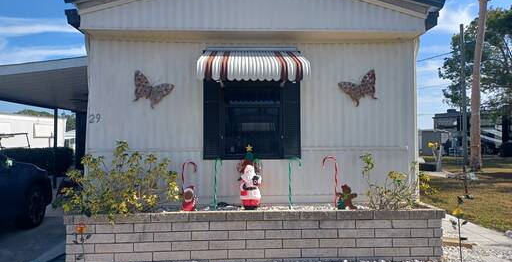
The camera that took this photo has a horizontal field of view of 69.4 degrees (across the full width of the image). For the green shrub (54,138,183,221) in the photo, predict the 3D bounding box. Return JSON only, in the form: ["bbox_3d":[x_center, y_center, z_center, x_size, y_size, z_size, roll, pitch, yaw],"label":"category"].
[{"bbox_3d":[-1.548,0.567,4.194,1.320,0.868,0.700,0,-3,-2],"label":"green shrub"}]

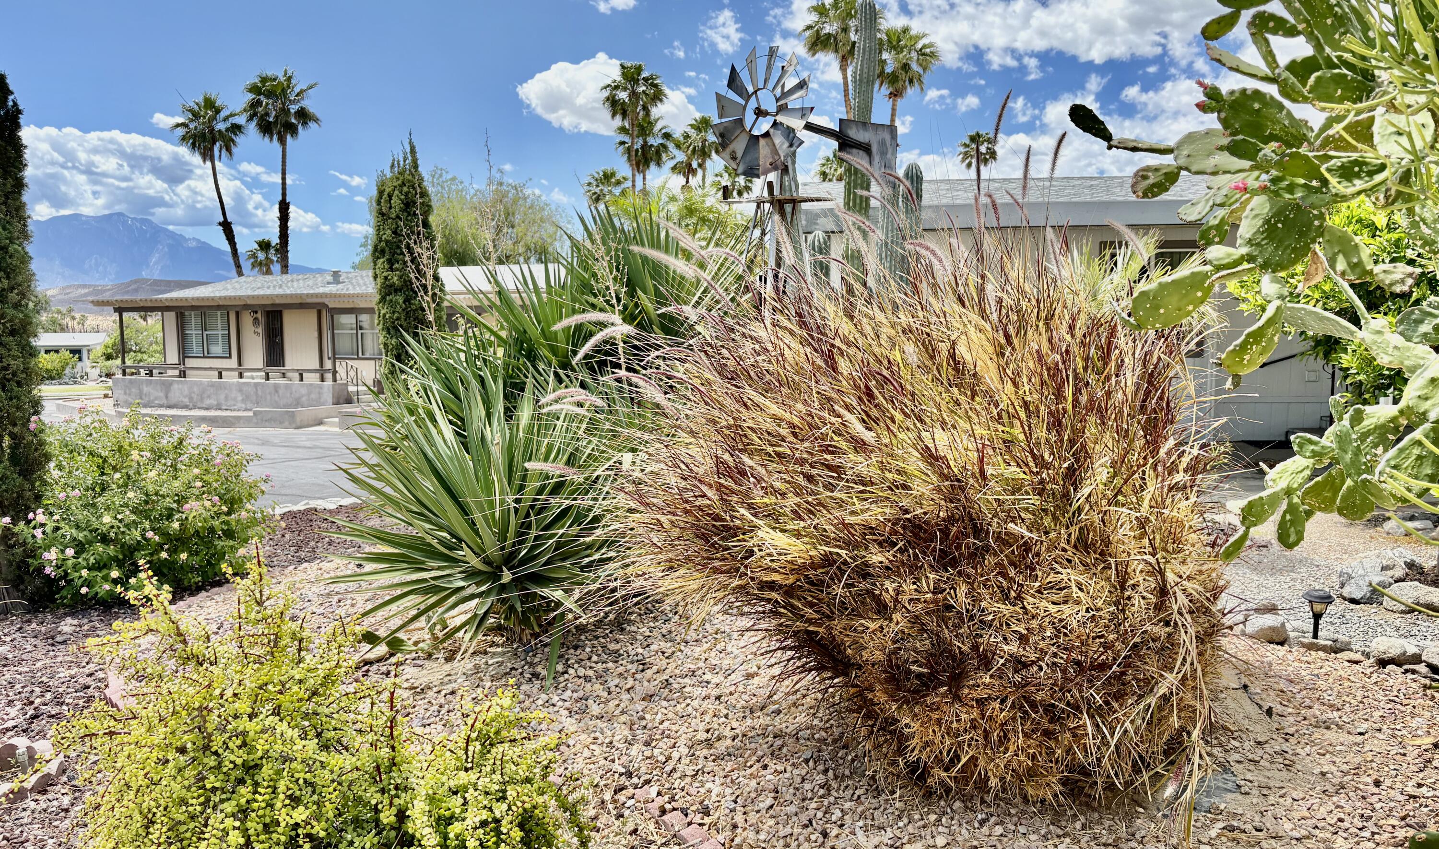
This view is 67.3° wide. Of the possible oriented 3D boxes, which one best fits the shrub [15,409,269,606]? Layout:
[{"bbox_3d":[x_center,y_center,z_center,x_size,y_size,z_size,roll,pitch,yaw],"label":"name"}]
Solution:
[{"bbox_3d":[-3.601,0.401,6.753,1.567,1.062,1.600,-1,5,0],"label":"shrub"}]

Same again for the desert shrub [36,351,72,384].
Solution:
[{"bbox_3d":[-38.055,-3.295,61.907,2.510,1.840,2.500,-1,5,0],"label":"desert shrub"}]

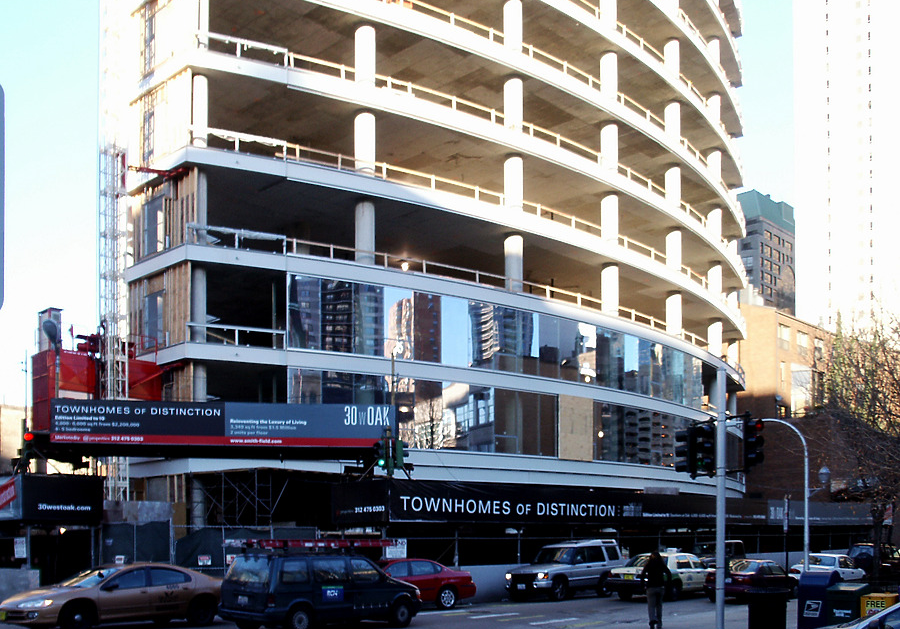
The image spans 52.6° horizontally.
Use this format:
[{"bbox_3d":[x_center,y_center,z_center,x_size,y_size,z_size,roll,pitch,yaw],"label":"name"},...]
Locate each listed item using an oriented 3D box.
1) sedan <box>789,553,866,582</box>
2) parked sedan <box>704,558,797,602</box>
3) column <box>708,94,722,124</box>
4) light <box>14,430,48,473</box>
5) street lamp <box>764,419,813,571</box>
[{"bbox_3d":[17.223,11.505,41.300,4.650,1.420,1.760,10,-15,-43],"label":"sedan"},{"bbox_3d":[10.952,9.592,33.000,1.740,1.410,4.500,-10,-17,38],"label":"parked sedan"},{"bbox_3d":[15.725,-11.631,54.000,0.800,2.950,0.800,-8,-12,43],"label":"column"},{"bbox_3d":[-12.078,3.916,26.200,0.500,1.100,0.420,3,-6,-33],"label":"light"},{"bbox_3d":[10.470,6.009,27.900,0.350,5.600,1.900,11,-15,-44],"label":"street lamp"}]

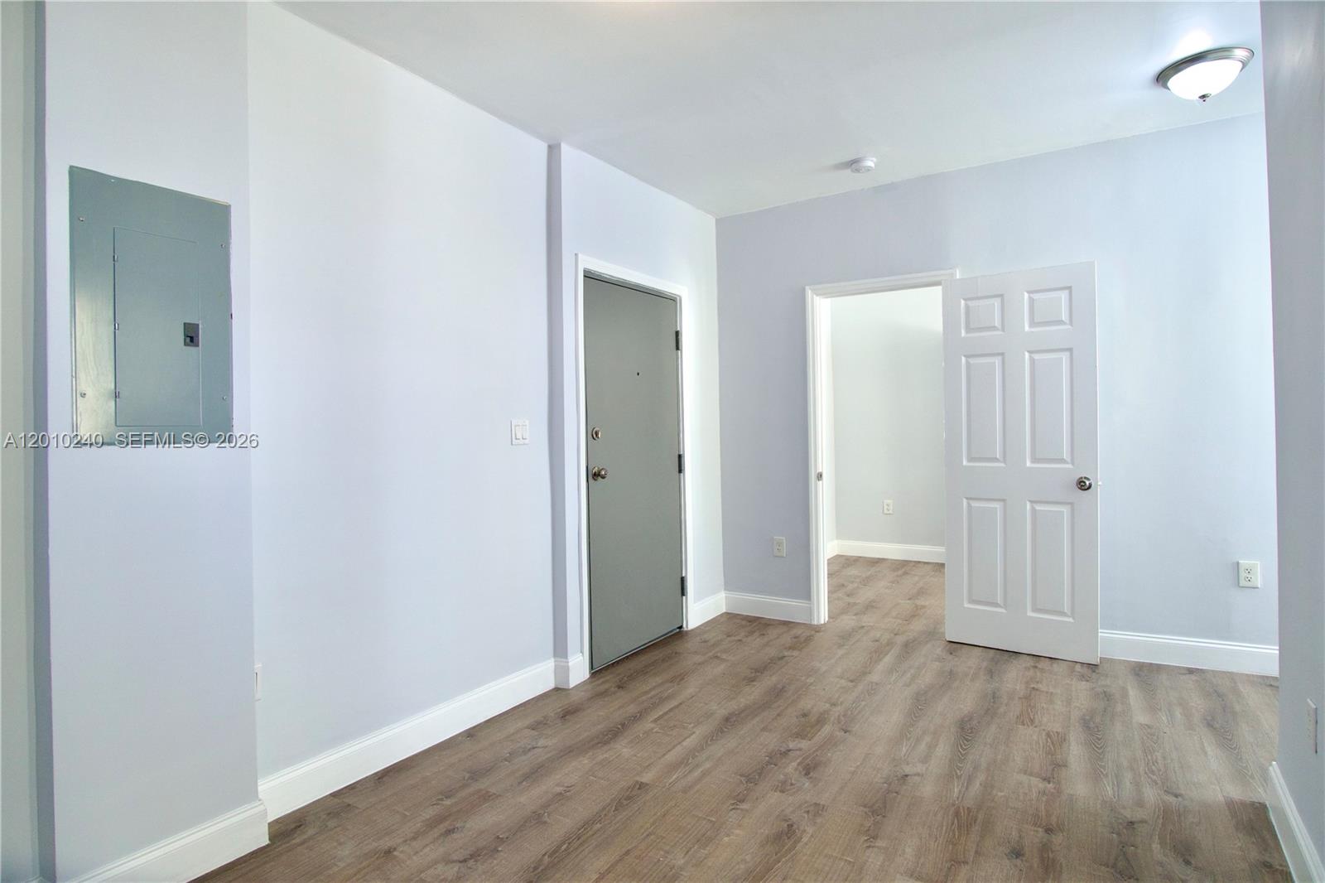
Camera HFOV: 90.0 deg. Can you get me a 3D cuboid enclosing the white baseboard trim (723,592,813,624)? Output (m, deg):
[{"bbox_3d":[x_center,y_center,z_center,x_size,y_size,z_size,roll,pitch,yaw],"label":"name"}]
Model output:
[{"bbox_3d":[0.684,1.082,4.326,0.600,0.134,0.016,-1,0,29],"label":"white baseboard trim"}]

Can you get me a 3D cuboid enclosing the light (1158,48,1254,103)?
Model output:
[{"bbox_3d":[2.196,-1.447,2.684,0.308,0.142,0.308,-1,0,29],"label":"light"}]

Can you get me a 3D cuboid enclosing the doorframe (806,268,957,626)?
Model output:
[{"bbox_3d":[1.337,0.080,4.013,0.890,2.120,0.130,-1,0,29],"label":"doorframe"}]

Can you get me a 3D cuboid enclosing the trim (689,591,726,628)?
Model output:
[{"bbox_3d":[0.304,1.088,4.298,0.016,0.135,0.420,-1,0,34],"label":"trim"}]

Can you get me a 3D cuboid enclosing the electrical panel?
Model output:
[{"bbox_3d":[-1.338,-0.333,1.761,0.030,0.688,0.357,-1,0,34],"label":"electrical panel"}]

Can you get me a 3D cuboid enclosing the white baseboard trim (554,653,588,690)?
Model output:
[{"bbox_3d":[-0.426,1.105,3.228,0.070,0.134,0.160,-1,0,34],"label":"white baseboard trim"}]

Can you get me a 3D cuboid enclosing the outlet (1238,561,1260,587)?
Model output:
[{"bbox_3d":[2.822,0.634,3.169,0.076,0.122,0.010,-1,0,29],"label":"outlet"}]

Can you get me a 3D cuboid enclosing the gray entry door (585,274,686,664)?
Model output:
[{"bbox_3d":[-0.159,0.150,3.721,0.045,2.010,0.900,-1,0,34],"label":"gray entry door"}]

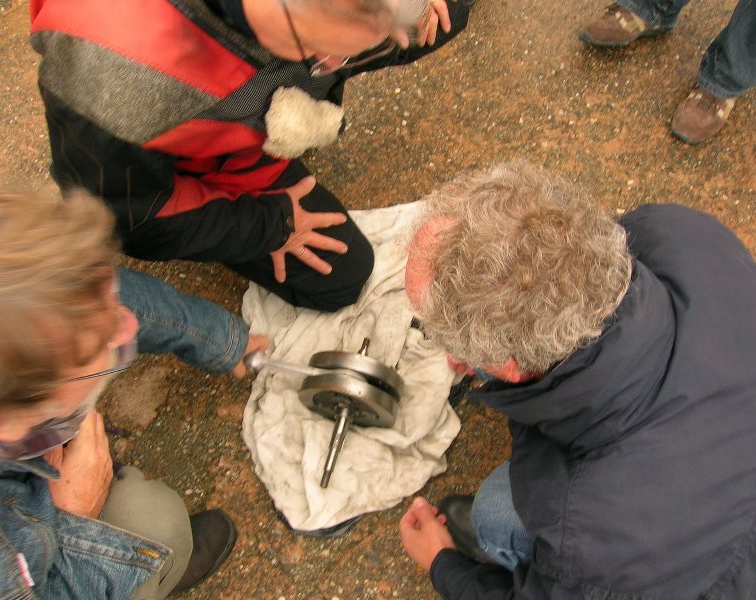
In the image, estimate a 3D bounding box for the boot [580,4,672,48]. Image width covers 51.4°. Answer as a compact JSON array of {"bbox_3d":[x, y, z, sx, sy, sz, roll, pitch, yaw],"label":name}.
[{"bbox_3d":[0.679,-0.754,2.064,0.295,0.110,0.110,-17,65,-8],"label":"boot"}]

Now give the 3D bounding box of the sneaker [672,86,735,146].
[{"bbox_3d":[0.834,-0.526,1.953,0.110,0.110,0.295,25,67,11],"label":"sneaker"}]

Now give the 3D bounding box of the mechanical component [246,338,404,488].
[{"bbox_3d":[-0.124,0.198,1.537,0.324,0.195,0.308,13,65,6],"label":"mechanical component"}]

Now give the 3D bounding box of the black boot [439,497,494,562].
[{"bbox_3d":[0.233,0.467,1.472,0.290,0.105,0.105,37,70,16],"label":"black boot"}]

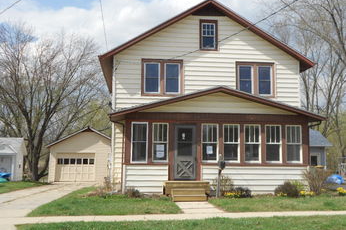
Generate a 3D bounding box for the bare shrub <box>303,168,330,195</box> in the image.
[{"bbox_3d":[5.372,2.499,16.115,0.911,1.020,0.941,1,-6,-6],"label":"bare shrub"}]

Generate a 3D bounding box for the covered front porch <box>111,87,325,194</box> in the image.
[{"bbox_3d":[1.660,1.068,17.143,8.118,3.960,2.376,1,-6,-6],"label":"covered front porch"}]

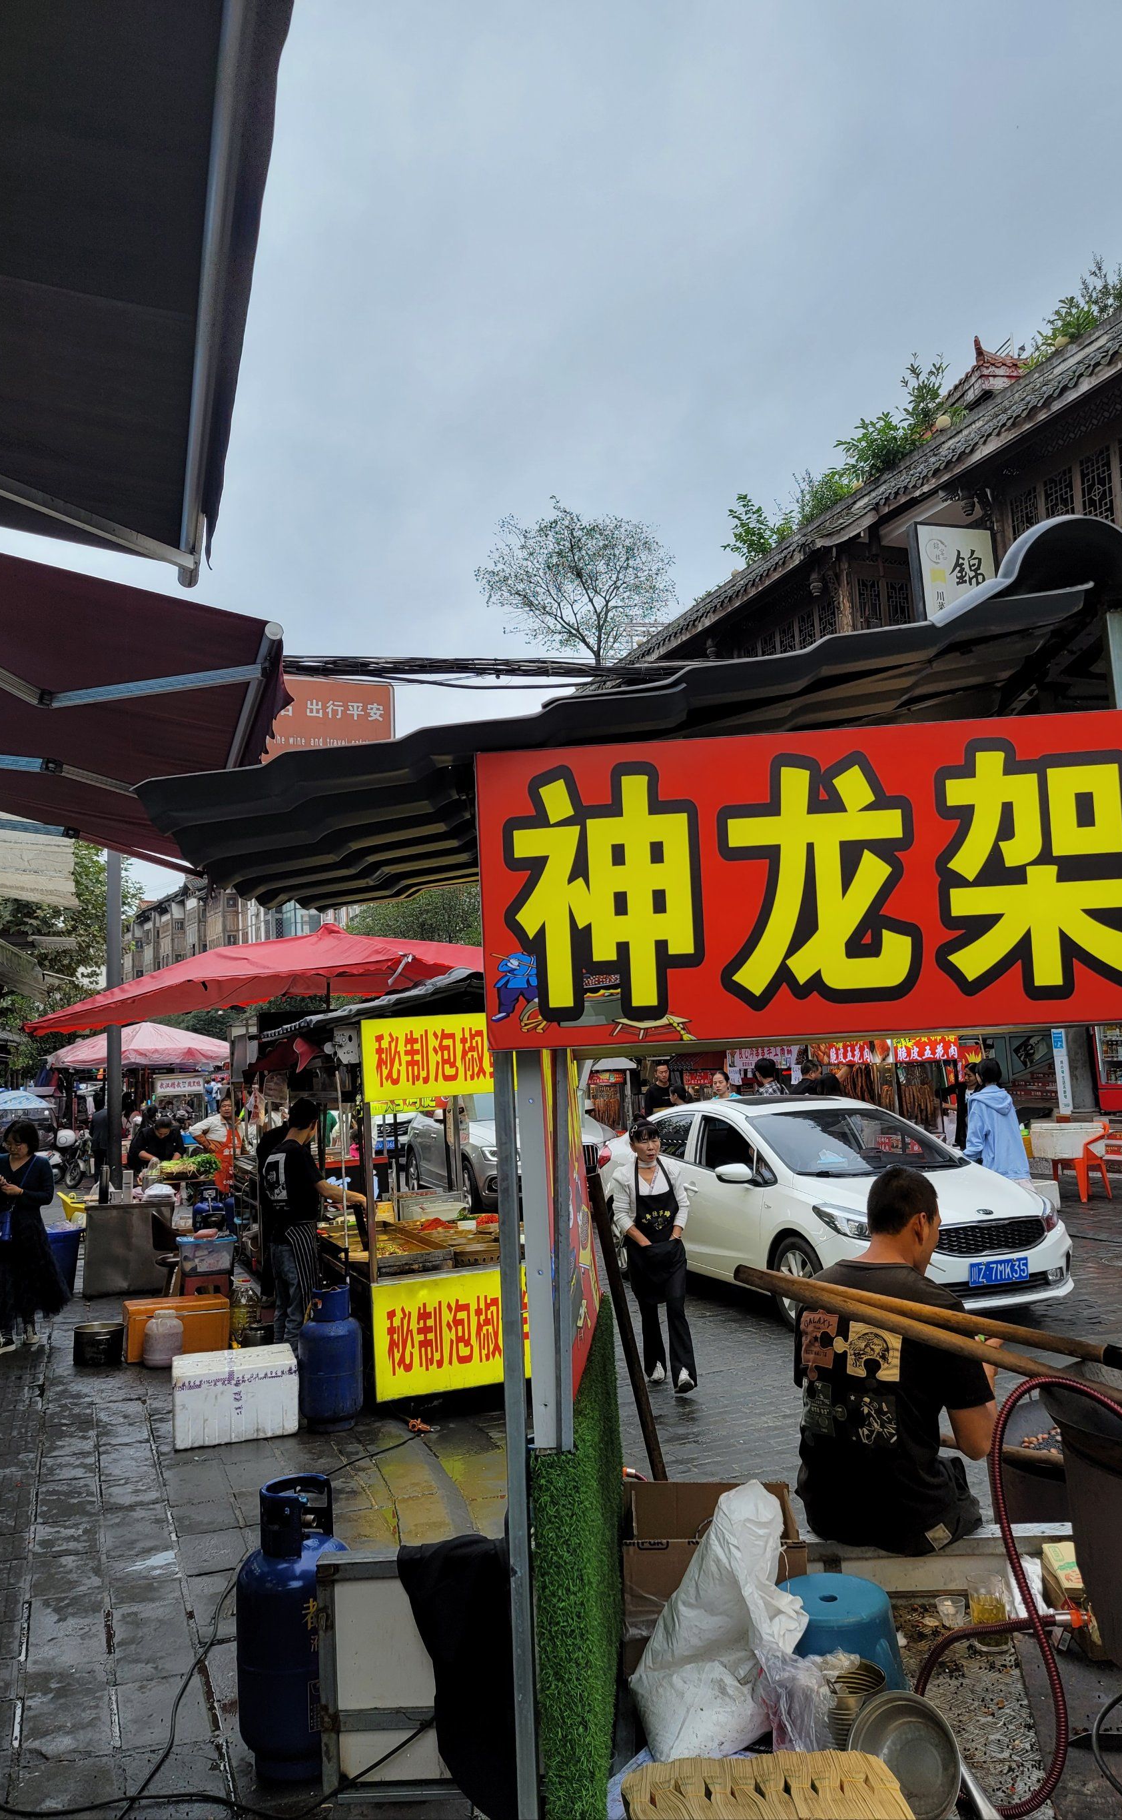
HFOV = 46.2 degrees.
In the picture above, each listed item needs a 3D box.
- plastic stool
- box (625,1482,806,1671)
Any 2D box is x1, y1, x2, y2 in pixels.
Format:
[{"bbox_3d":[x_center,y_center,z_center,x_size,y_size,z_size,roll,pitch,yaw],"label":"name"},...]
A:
[{"bbox_3d":[0.556,1.493,2.700,0.320,0.220,0.320,-2,-5,0],"label":"plastic stool"},{"bbox_3d":[0.331,1.483,2.892,0.400,0.300,0.340,-3,-5,5],"label":"box"}]

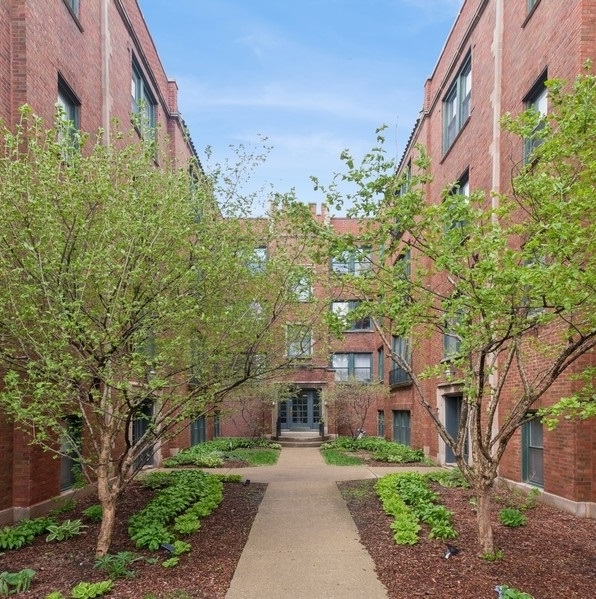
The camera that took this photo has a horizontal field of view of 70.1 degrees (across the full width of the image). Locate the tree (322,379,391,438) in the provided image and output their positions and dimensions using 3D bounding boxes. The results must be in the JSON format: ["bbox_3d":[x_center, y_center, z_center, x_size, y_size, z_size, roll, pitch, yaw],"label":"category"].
[{"bbox_3d":[3.020,5.850,22.300,3.450,3.350,3.200,0,0,0],"label":"tree"}]

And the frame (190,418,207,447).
[{"bbox_3d":[-4.480,5.720,19.000,0.160,1.500,2.900,0,-5,0],"label":"frame"}]

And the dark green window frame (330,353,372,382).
[{"bbox_3d":[3.250,4.130,25.500,2.500,1.800,0.170,0,0,0],"label":"dark green window frame"}]

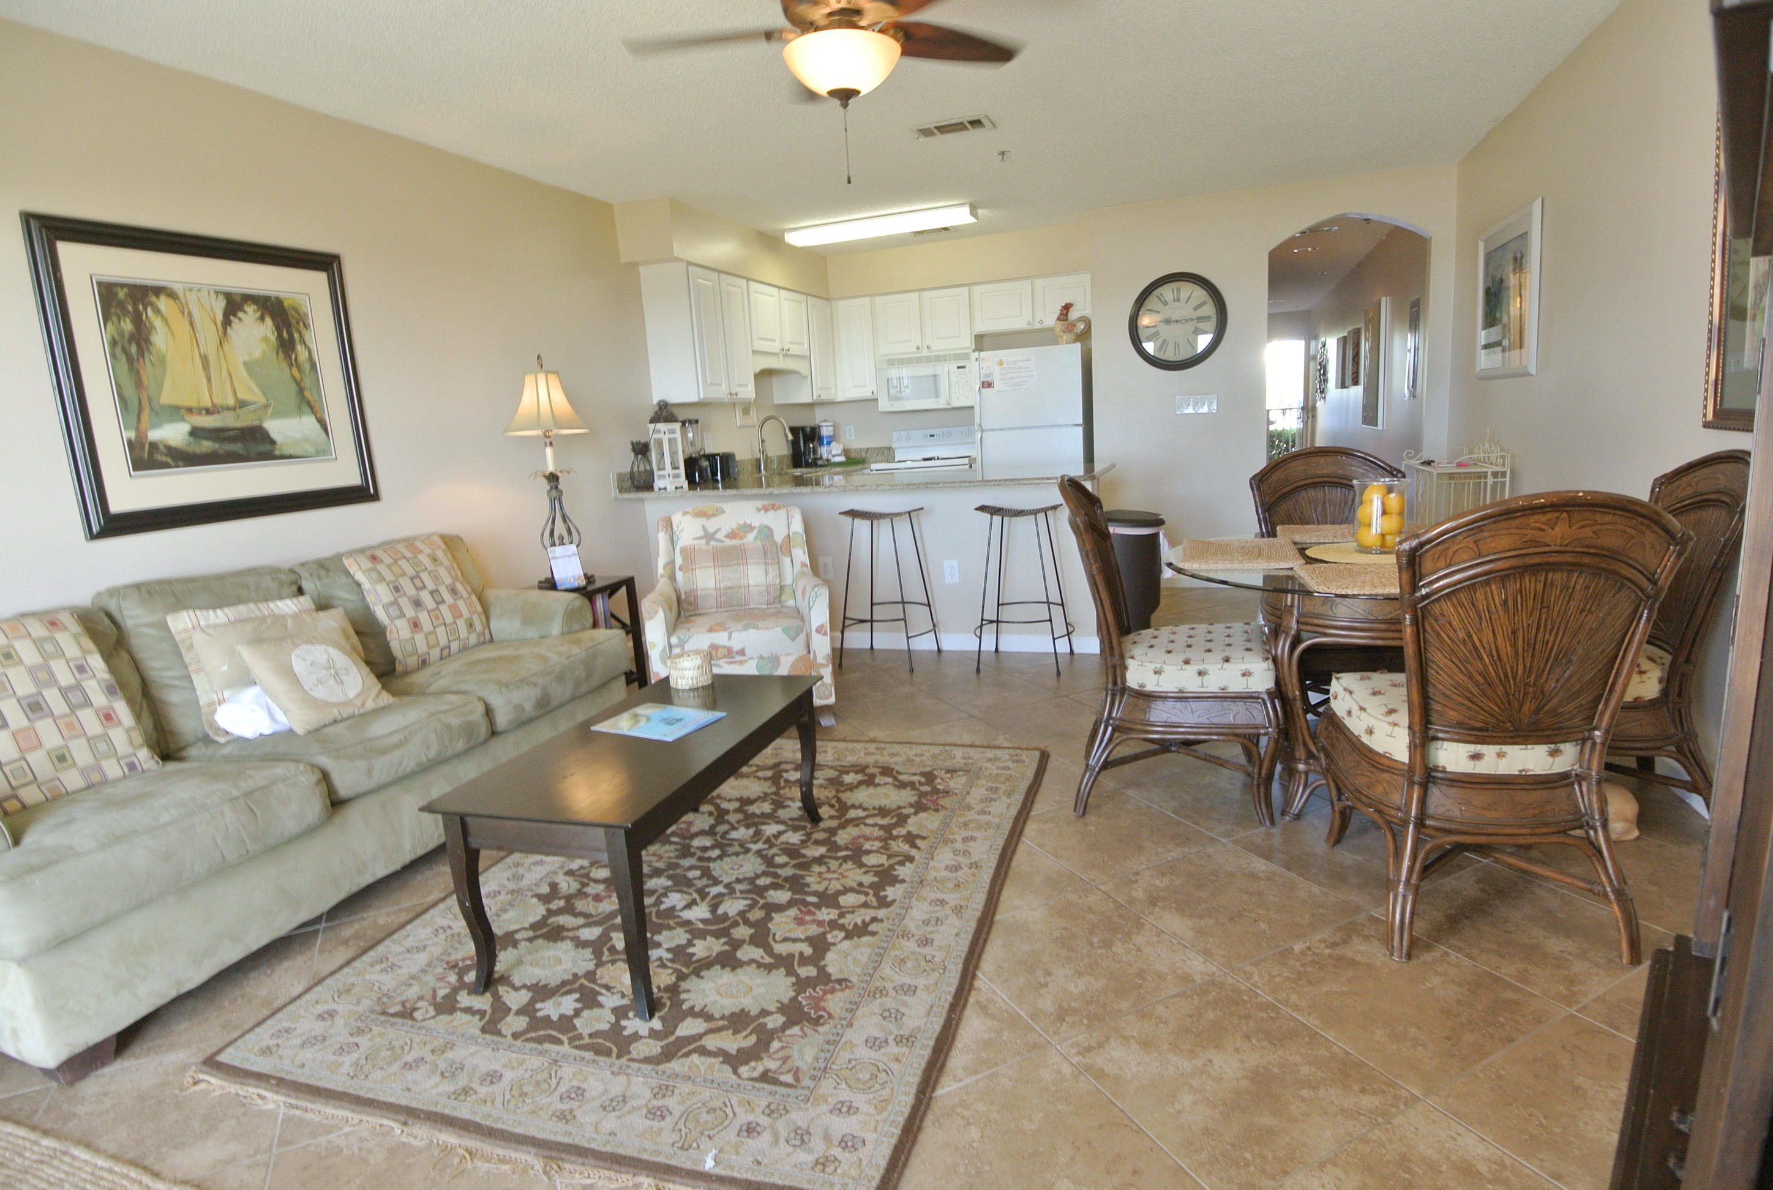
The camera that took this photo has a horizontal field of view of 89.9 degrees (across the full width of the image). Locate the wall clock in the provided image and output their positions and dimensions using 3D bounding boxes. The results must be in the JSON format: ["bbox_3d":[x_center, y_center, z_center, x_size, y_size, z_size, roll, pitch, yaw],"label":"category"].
[{"bbox_3d":[1.862,-1.749,5.665,0.600,0.610,0.055,0,12,20],"label":"wall clock"}]

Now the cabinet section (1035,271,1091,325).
[{"bbox_3d":[1.283,-2.084,6.333,0.375,0.347,0.320,1,12,20],"label":"cabinet section"}]

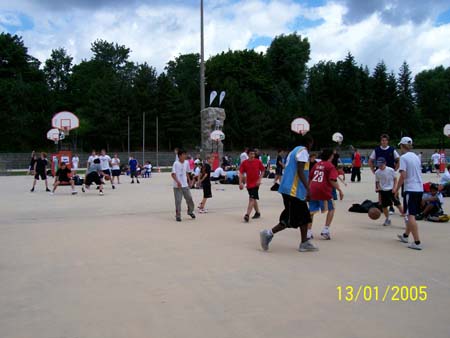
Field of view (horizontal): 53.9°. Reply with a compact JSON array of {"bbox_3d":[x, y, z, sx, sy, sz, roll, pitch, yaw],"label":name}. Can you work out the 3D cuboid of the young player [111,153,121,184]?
[{"bbox_3d":[-5.620,-0.015,22.800,0.480,1.600,0.360,0,2,3],"label":"young player"}]

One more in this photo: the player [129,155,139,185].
[{"bbox_3d":[-5.148,-0.011,25.100,0.550,1.680,0.360,-1,1,-11],"label":"player"}]

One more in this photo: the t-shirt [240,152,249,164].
[{"bbox_3d":[0.877,-0.406,19.300,0.340,0.640,0.440,-1,2,-25],"label":"t-shirt"}]

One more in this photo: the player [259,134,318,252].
[{"bbox_3d":[0.919,0.352,6.350,0.820,1.660,0.550,-1,1,-19],"label":"player"}]

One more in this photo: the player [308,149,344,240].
[{"bbox_3d":[1.724,0.435,7.550,0.580,1.540,0.550,0,2,24],"label":"player"}]

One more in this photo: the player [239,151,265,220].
[{"bbox_3d":[0.586,0.352,9.600,0.520,1.600,0.550,0,2,7],"label":"player"}]

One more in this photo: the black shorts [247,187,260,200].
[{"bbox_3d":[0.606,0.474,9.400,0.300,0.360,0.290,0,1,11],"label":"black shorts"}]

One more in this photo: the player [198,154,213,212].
[{"bbox_3d":[-0.486,0.357,10.900,0.500,1.440,0.420,-1,1,-6],"label":"player"}]

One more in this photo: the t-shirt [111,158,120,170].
[{"bbox_3d":[-6.083,-0.251,24.700,0.480,0.670,0.300,-1,1,-9],"label":"t-shirt"}]

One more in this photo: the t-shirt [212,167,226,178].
[{"bbox_3d":[-0.296,0.182,23.000,0.650,0.580,0.500,0,2,-6],"label":"t-shirt"}]

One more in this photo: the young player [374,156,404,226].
[{"bbox_3d":[3.377,0.440,9.050,0.540,1.420,0.600,0,2,18],"label":"young player"}]

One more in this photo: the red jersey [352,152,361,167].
[{"bbox_3d":[6.971,-0.490,23.300,0.450,0.720,0.320,-1,2,-30],"label":"red jersey"}]

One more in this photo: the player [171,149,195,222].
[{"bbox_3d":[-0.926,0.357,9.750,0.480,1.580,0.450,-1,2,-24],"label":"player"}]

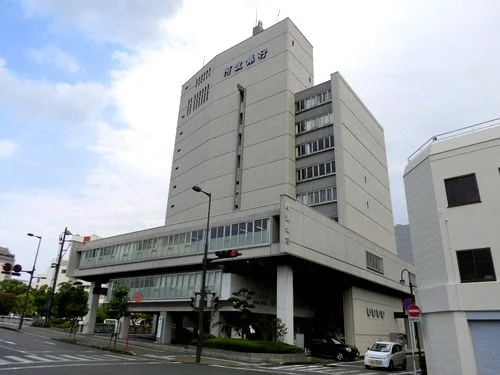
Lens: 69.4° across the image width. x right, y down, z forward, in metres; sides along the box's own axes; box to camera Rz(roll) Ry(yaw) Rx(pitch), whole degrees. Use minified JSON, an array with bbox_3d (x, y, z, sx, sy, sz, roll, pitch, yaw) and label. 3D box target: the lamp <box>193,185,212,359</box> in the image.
[{"bbox_3d":[-2.922,4.433,19.797,0.350,9.476,1.700,-14,-26,35],"label":"lamp"}]

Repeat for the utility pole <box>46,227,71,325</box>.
[{"bbox_3d":[-24.687,11.262,46.392,0.900,12.548,1.200,-14,-26,35],"label":"utility pole"}]

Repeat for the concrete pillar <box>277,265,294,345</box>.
[{"bbox_3d":[2.730,9.491,28.300,1.050,6.400,0.950,-14,-26,35],"label":"concrete pillar"}]

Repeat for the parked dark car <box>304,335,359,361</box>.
[{"bbox_3d":[5.733,11.500,25.830,4.250,1.480,1.700,-17,-28,40],"label":"parked dark car"}]

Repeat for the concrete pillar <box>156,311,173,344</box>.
[{"bbox_3d":[-7.548,12.584,32.370,0.850,2.734,0.800,-14,-26,35],"label":"concrete pillar"}]

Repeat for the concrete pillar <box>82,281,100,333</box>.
[{"bbox_3d":[-20.014,15.273,45.761,1.050,6.170,0.950,-14,-26,35],"label":"concrete pillar"}]

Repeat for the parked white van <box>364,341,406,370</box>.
[{"bbox_3d":[8.417,10.399,22.300,1.475,1.500,3.395,-15,-27,38],"label":"parked white van"}]

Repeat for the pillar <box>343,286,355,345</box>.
[{"bbox_3d":[9.842,12.915,35.225,0.980,6.189,0.950,-14,-26,35],"label":"pillar"}]

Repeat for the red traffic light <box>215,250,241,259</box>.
[{"bbox_3d":[-1.189,3.631,19.623,1.250,0.400,0.420,-14,-26,35],"label":"red traffic light"}]

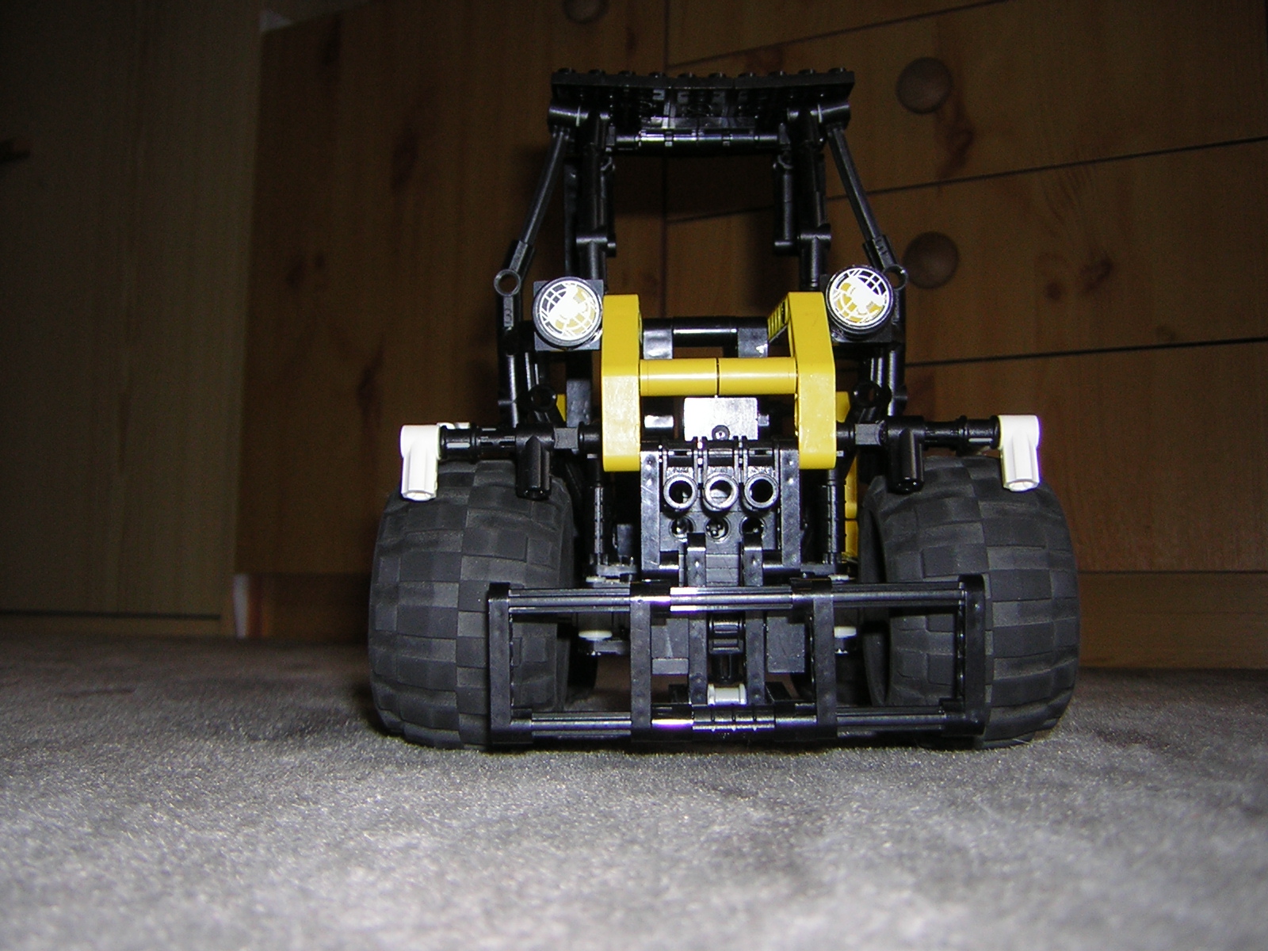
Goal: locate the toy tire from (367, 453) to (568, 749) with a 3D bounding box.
[{"bbox_3d":[-0.037,0.030,0.311,0.042,0.068,0.068,2,-5,1],"label":"toy tire"}]

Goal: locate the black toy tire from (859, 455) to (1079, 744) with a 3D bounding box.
[{"bbox_3d":[0.077,0.029,0.311,0.042,0.068,0.068,-3,-5,3],"label":"black toy tire"}]

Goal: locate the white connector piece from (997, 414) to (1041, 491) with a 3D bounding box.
[{"bbox_3d":[0.082,-0.005,0.279,0.008,0.016,0.008,-2,-21,-1],"label":"white connector piece"}]

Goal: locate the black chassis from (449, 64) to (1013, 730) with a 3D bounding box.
[{"bbox_3d":[0.020,-0.021,0.384,0.115,0.168,0.262,-1,-5,1],"label":"black chassis"}]

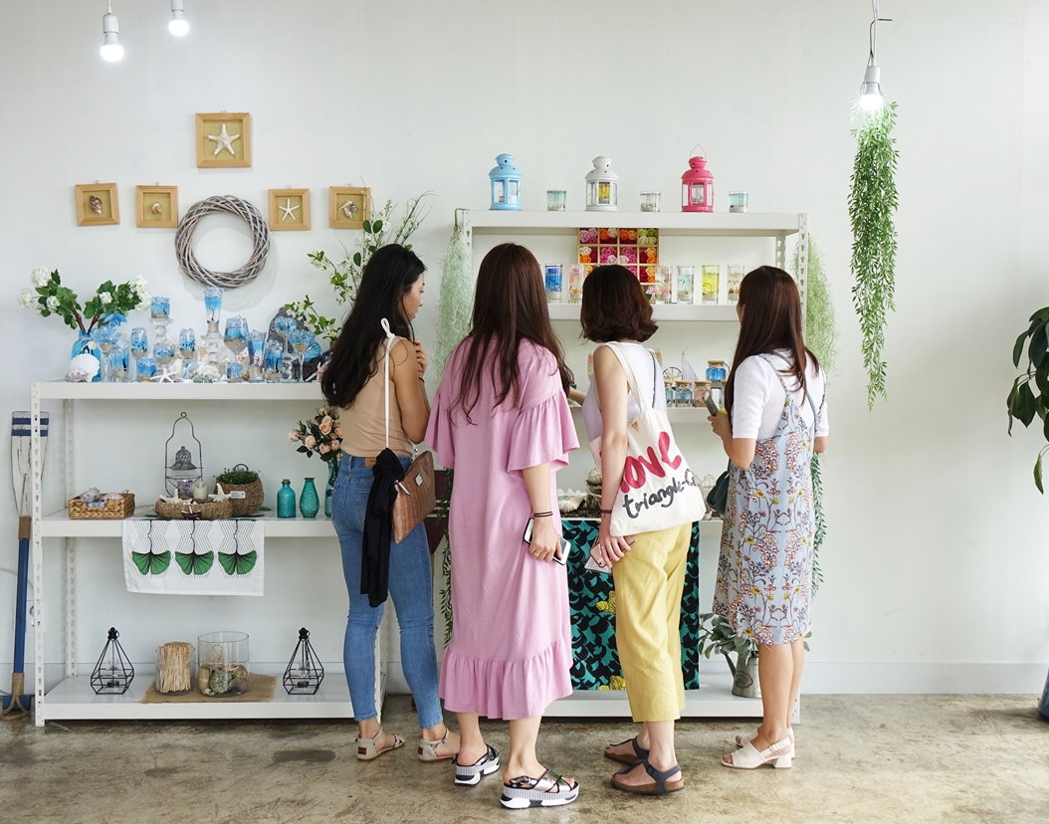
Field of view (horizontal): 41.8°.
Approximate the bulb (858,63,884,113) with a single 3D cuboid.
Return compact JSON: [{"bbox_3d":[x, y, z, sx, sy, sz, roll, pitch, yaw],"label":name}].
[{"bbox_3d":[1.071,-0.996,4.236,0.066,0.140,0.066,0,3,-2],"label":"bulb"}]

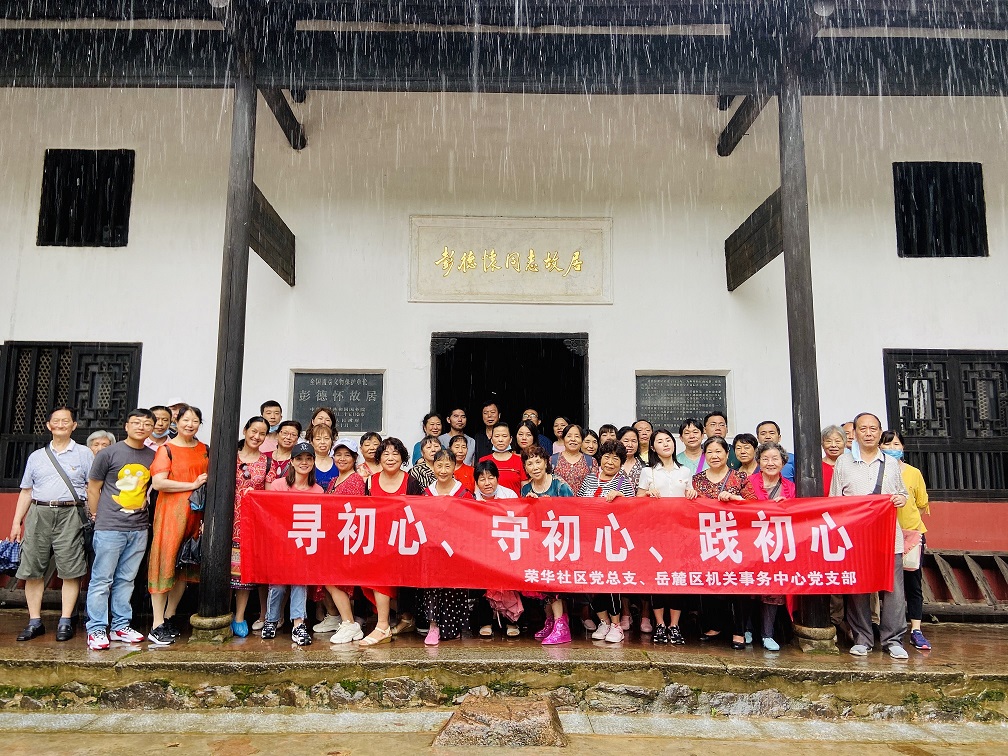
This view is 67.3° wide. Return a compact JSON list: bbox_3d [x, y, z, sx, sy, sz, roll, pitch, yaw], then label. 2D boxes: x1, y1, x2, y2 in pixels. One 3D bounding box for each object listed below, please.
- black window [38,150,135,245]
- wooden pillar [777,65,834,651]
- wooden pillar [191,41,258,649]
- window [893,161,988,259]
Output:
[{"bbox_3d":[-4.109,-1.774,7.451,0.880,0.990,0.090,1,-8,-1],"label":"black window"},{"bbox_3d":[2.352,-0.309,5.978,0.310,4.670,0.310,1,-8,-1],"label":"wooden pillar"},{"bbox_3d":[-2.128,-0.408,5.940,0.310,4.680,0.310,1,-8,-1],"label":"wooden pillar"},{"bbox_3d":[4.345,-1.674,7.535,0.890,0.990,0.090,1,-8,-1],"label":"window"}]

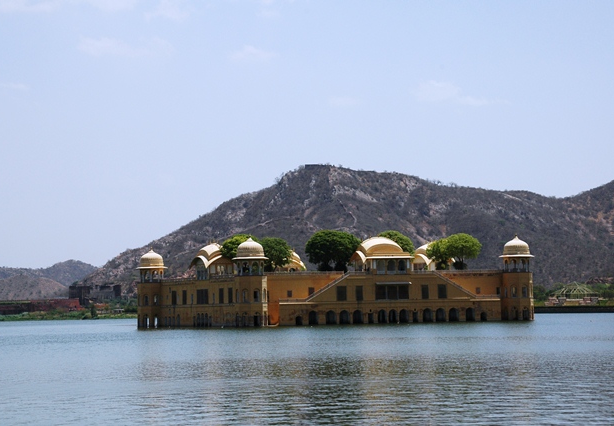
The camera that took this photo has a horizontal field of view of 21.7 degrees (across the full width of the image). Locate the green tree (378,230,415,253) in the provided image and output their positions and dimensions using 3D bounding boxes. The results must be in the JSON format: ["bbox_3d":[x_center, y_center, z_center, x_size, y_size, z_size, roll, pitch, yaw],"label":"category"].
[{"bbox_3d":[15.681,6.826,295.000,8.400,7.200,8.200,-1,-3,0],"label":"green tree"}]

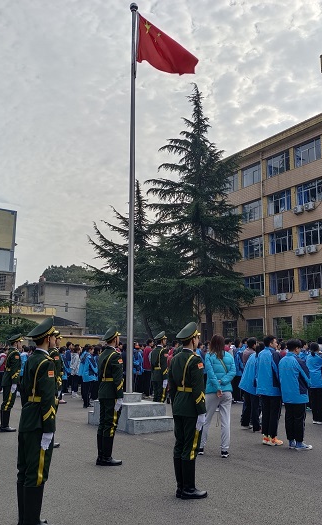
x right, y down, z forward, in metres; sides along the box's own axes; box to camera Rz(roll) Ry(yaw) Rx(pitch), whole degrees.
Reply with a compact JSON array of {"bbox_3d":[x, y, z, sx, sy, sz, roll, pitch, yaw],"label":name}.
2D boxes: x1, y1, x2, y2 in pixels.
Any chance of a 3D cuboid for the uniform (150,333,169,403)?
[{"bbox_3d":[-0.032,2.458,10.532,0.330,1.870,0.490,7,-12,-34],"label":"uniform"}]

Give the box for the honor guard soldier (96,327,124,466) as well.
[{"bbox_3d":[-0.708,1.827,7.001,0.330,1.840,0.490,7,-12,-34],"label":"honor guard soldier"}]

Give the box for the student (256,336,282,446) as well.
[{"bbox_3d":[1.832,2.146,8.574,0.360,1.781,0.500,6,-12,-31],"label":"student"}]

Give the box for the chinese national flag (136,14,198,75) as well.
[{"bbox_3d":[0.170,-5.184,11.953,1.460,1.420,0.450,2,-10,-11],"label":"chinese national flag"}]

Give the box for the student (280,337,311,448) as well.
[{"bbox_3d":[2.178,2.116,8.245,0.340,1.725,0.490,7,-12,-33],"label":"student"}]

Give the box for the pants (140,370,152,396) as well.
[{"bbox_3d":[-0.462,3.855,16.107,0.280,0.840,0.380,7,-12,-34],"label":"pants"}]

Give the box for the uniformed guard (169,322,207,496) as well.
[{"bbox_3d":[0.281,1.580,5.528,0.350,1.838,0.500,7,-12,-35],"label":"uniformed guard"}]

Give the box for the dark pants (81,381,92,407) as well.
[{"bbox_3d":[-2.081,3.660,14.177,0.240,0.740,0.340,7,-12,-34],"label":"dark pants"}]

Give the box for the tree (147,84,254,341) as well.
[{"bbox_3d":[2.620,-2.546,32.967,7.000,19.654,7.000,0,-10,0],"label":"tree"}]

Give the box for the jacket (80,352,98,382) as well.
[{"bbox_3d":[-2.037,2.957,14.303,0.320,0.830,0.480,7,-12,-34],"label":"jacket"}]

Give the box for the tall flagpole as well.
[{"bbox_3d":[-0.667,-1.783,11.528,0.170,9.232,0.170,0,-10,0],"label":"tall flagpole"}]

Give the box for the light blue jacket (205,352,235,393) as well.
[{"bbox_3d":[0.906,1.685,7.694,0.500,0.654,0.320,-3,-10,17],"label":"light blue jacket"}]

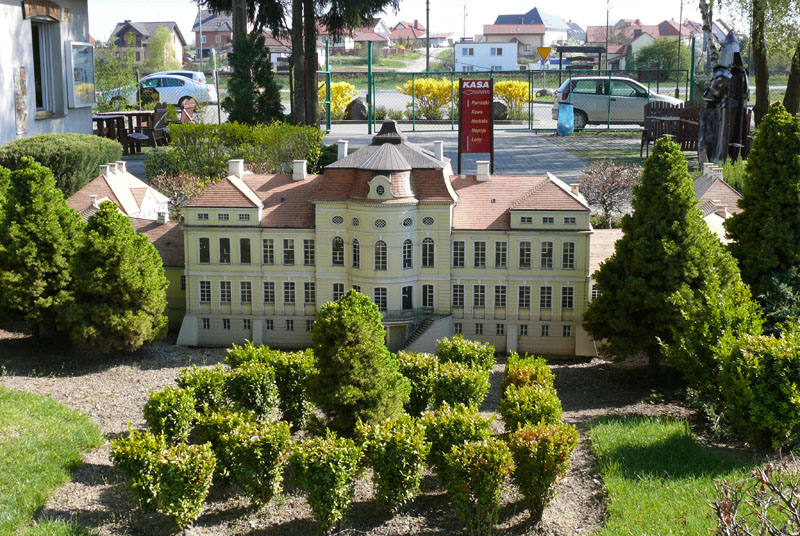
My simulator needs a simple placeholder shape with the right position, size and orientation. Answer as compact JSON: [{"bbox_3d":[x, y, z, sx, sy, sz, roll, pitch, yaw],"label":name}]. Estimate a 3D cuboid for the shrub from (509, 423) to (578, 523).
[{"bbox_3d":[0.519,0.752,4.085,0.249,0.327,0.249,0,10,0],"label":"shrub"}]

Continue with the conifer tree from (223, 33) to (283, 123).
[{"bbox_3d":[-3.153,-3.798,24.208,1.280,2.382,1.250,0,10,0],"label":"conifer tree"}]

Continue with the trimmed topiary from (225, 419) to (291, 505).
[{"bbox_3d":[-0.530,0.737,4.241,0.234,0.322,0.234,0,10,0],"label":"trimmed topiary"}]

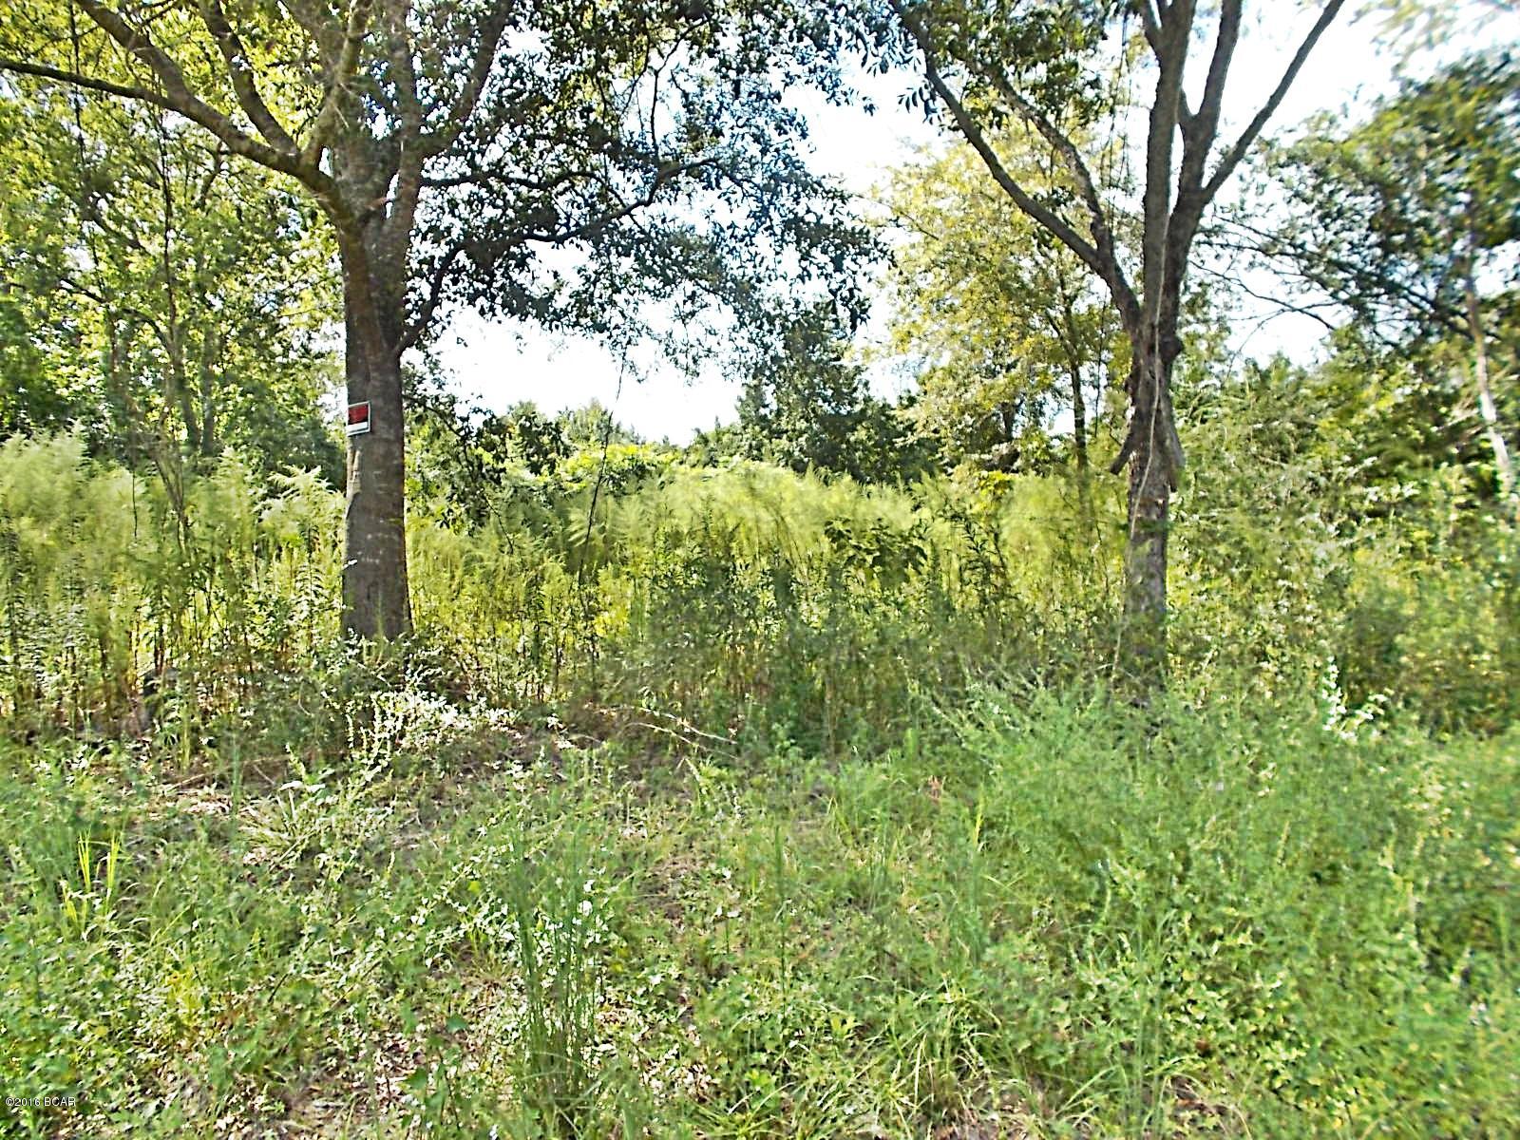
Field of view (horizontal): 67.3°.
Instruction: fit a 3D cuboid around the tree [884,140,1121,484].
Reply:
[{"bbox_3d":[3.950,-2.950,18.000,4.200,7.300,4.000,0,3,0],"label":"tree"}]

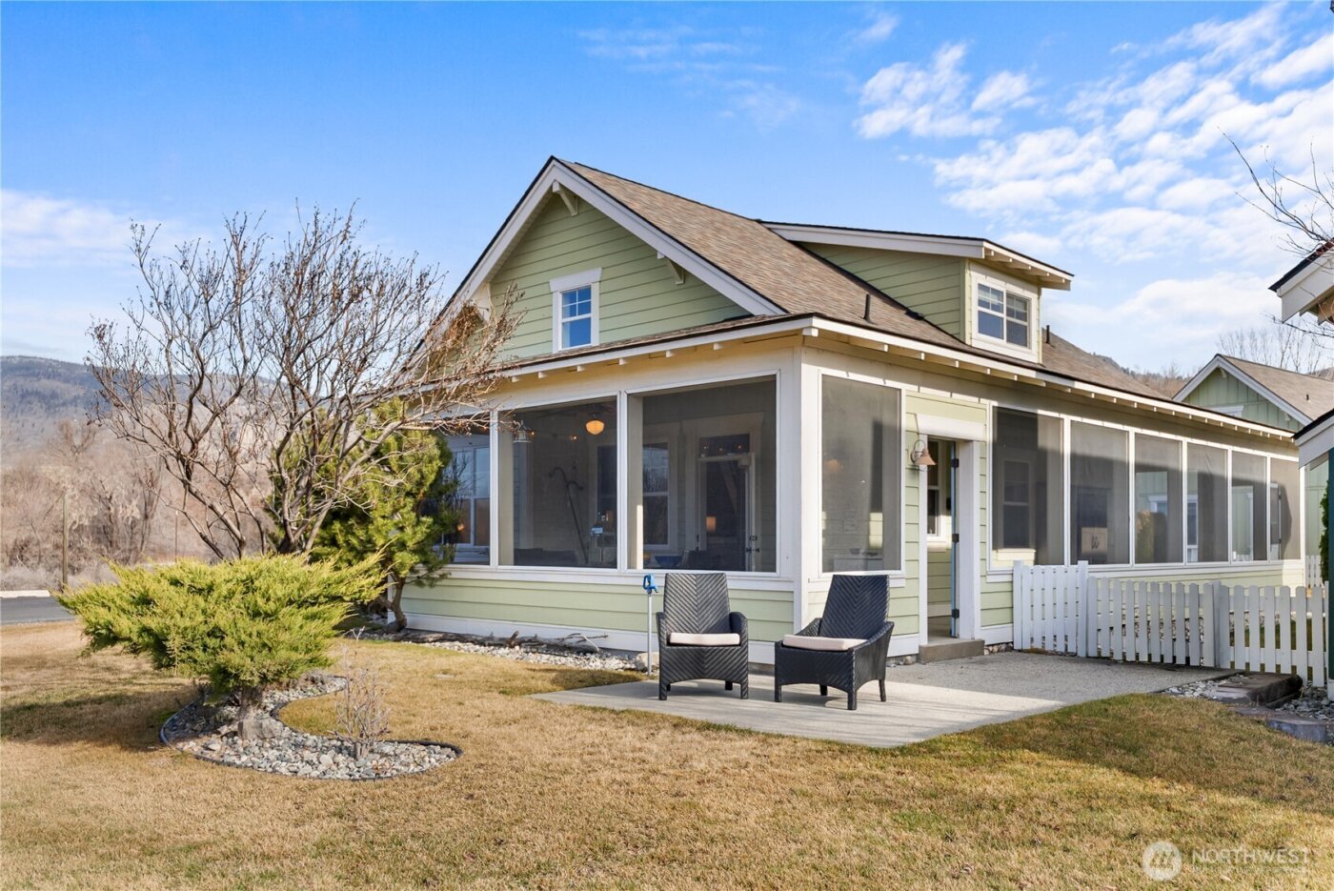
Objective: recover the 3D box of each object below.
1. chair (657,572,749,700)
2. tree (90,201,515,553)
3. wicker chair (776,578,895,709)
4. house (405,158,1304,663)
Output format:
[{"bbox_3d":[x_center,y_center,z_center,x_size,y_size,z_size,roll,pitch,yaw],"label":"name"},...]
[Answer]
[{"bbox_3d":[0.260,1.475,8.167,0.690,0.920,0.740,0,-5,-3],"label":"chair"},{"bbox_3d":[-3.744,-0.150,10.700,4.350,4.600,4.000,0,-5,0],"label":"tree"},{"bbox_3d":[1.285,1.438,7.779,0.690,0.920,0.740,-4,-6,40],"label":"wicker chair"},{"bbox_3d":[4.169,0.060,16.782,16.100,5.400,7.550,5,-7,-45],"label":"house"}]

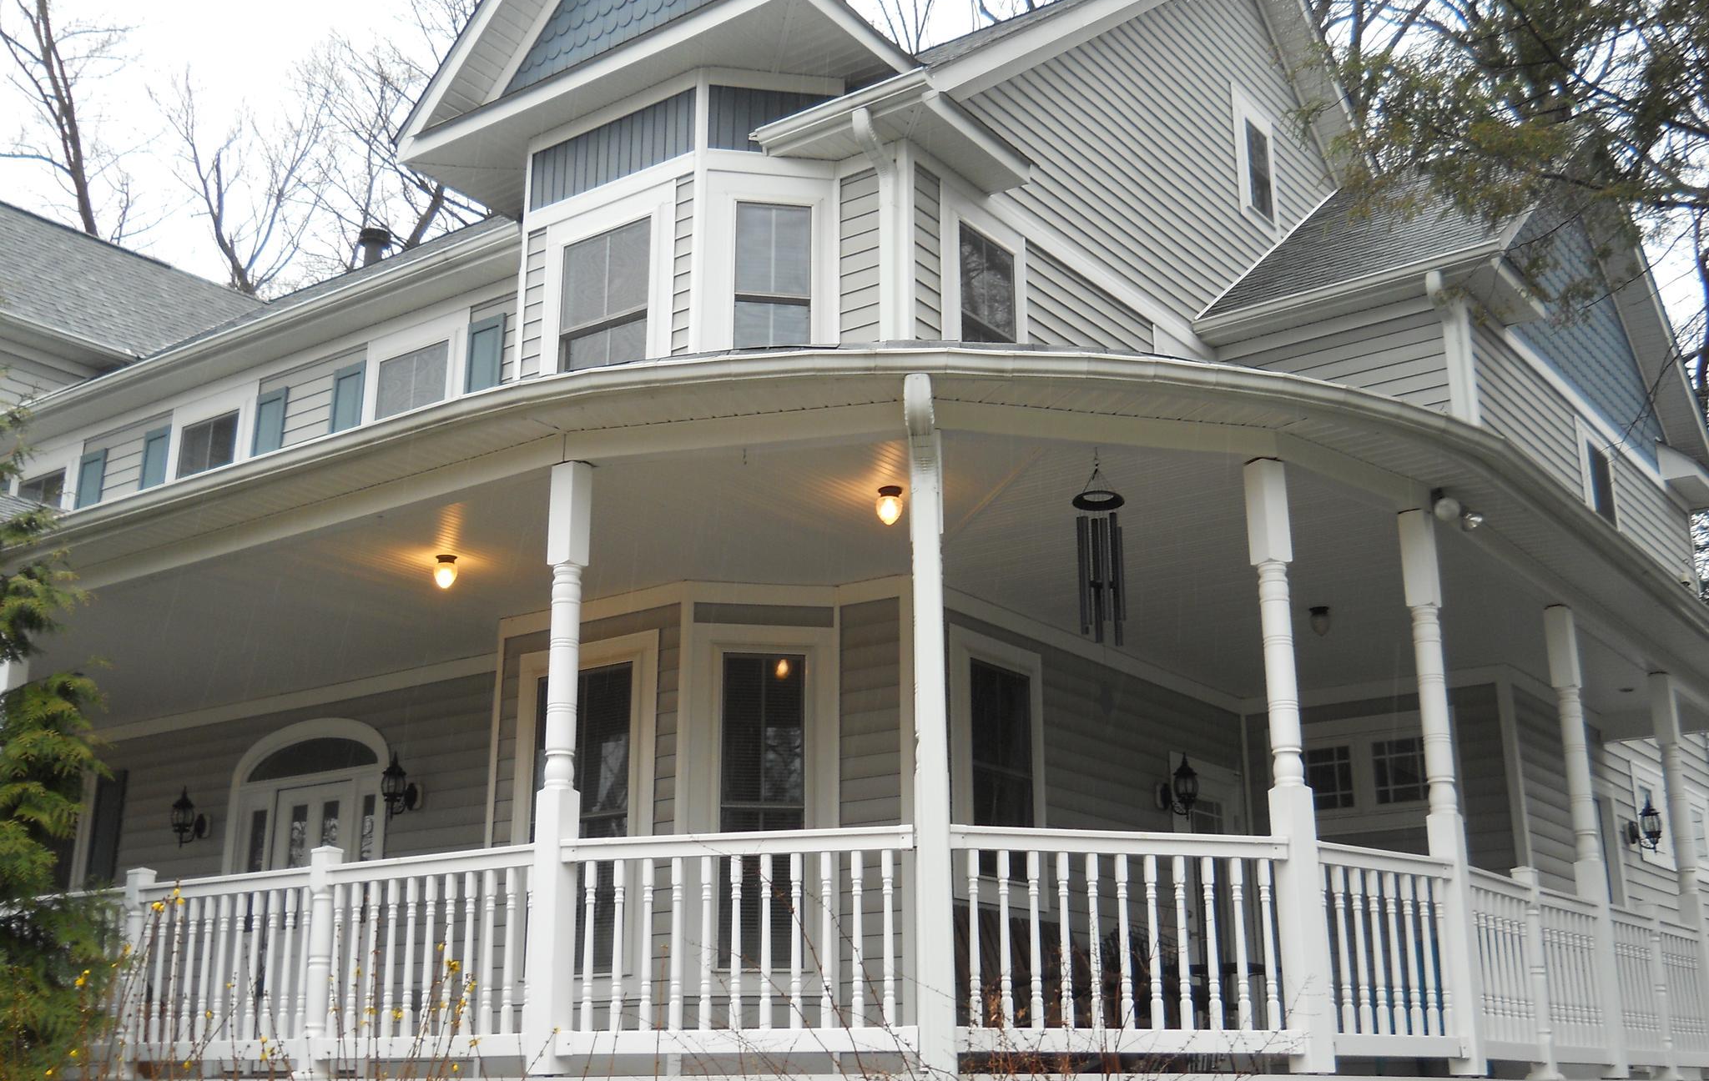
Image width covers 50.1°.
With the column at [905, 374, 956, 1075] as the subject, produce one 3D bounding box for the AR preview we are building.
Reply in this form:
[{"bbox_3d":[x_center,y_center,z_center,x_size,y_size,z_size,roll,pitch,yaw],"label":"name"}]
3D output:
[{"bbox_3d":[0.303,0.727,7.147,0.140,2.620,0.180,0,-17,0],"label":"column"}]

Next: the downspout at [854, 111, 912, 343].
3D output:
[{"bbox_3d":[0.102,-1.906,11.108,0.140,1.400,0.380,-12,-20,34],"label":"downspout"}]

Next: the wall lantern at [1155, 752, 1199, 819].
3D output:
[{"bbox_3d":[2.224,1.696,12.572,0.270,0.465,0.165,-12,-20,34],"label":"wall lantern"}]

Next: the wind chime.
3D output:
[{"bbox_3d":[1.018,0.029,7.587,0.215,0.839,0.215,0,-17,0],"label":"wind chime"}]

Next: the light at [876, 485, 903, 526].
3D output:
[{"bbox_3d":[0.178,-0.161,9.051,0.135,0.185,0.135,0,-17,0],"label":"light"}]

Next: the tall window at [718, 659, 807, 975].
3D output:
[{"bbox_3d":[-0.522,1.520,10.371,0.487,1.795,0.100,2,-17,-9],"label":"tall window"}]

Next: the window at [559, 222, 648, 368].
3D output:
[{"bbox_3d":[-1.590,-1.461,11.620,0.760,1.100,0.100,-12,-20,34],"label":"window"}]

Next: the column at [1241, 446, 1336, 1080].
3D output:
[{"bbox_3d":[1.793,0.883,7.556,0.135,2.540,0.135,9,-19,-29],"label":"column"}]

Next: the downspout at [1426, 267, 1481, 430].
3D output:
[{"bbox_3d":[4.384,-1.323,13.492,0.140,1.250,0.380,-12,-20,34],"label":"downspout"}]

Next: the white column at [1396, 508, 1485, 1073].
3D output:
[{"bbox_3d":[2.660,1.094,8.274,0.135,2.540,0.135,-12,-20,34],"label":"white column"}]

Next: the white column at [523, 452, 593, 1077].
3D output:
[{"bbox_3d":[-1.208,0.897,7.550,0.135,2.540,0.135,-12,-20,34],"label":"white column"}]

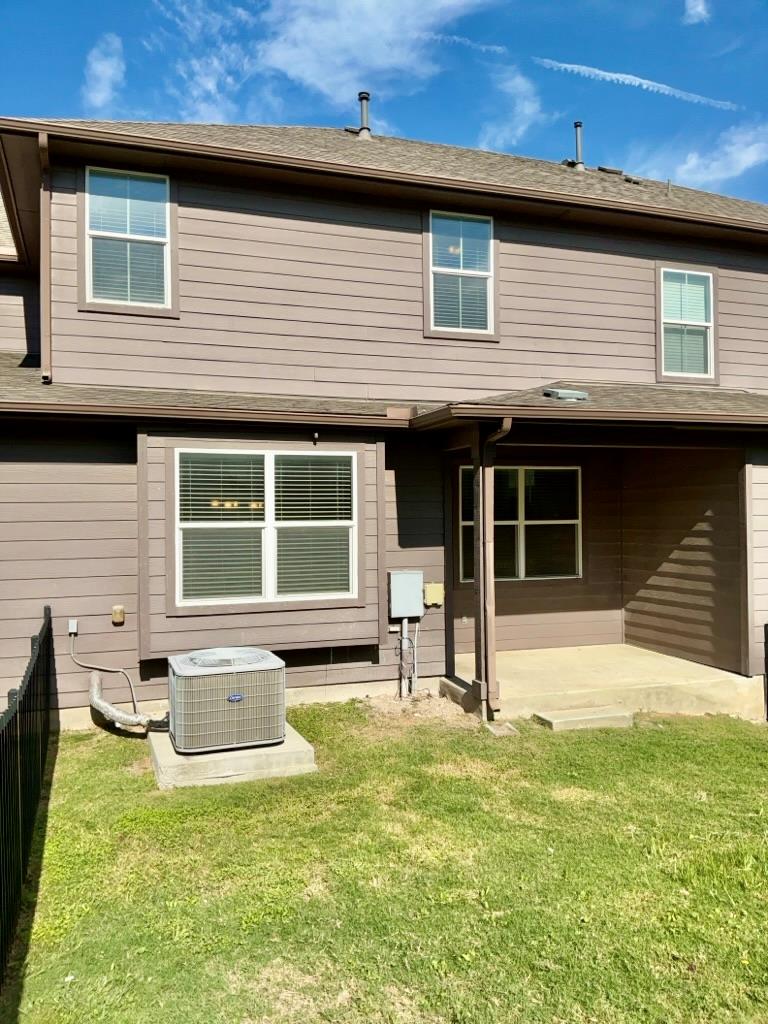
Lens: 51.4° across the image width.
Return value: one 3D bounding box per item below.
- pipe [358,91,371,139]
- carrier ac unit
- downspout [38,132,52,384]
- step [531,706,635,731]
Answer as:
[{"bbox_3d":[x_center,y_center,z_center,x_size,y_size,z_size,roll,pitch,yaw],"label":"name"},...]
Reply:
[{"bbox_3d":[-0.338,-6.879,13.865,0.185,0.820,0.185,0,-1,-19],"label":"pipe"},{"bbox_3d":[-1.347,1.556,6.770,0.875,0.670,0.860,0,-1,-19],"label":"carrier ac unit"},{"bbox_3d":[-3.569,-2.636,8.403,0.100,2.500,0.480,0,-1,-19],"label":"downspout"},{"bbox_3d":[1.987,2.072,7.953,0.910,0.113,0.360,0,-1,-19],"label":"step"}]

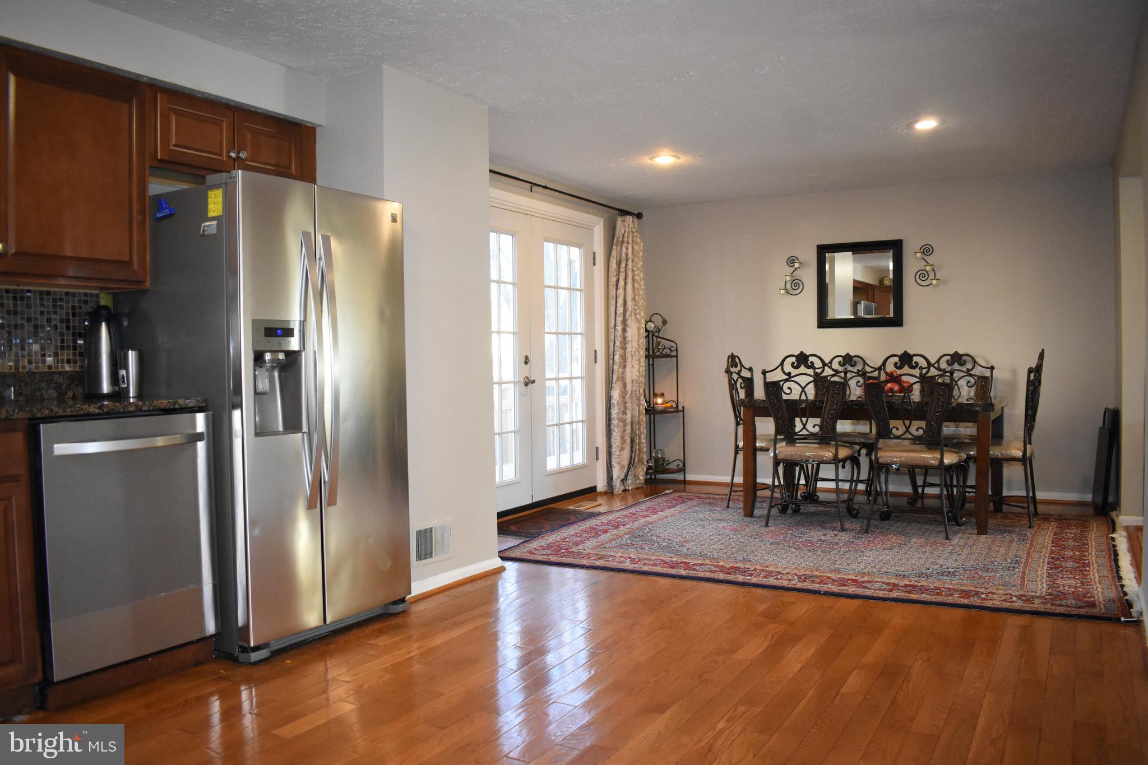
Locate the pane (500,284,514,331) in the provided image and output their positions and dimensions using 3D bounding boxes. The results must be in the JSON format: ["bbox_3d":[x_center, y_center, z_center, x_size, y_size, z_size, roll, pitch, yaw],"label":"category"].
[{"bbox_3d":[-0.456,-0.512,5.883,0.020,0.313,0.171,0,2,31],"label":"pane"}]

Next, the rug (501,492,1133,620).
[{"bbox_3d":[1.460,0.898,5.005,3.100,0.015,2.500,0,2,30],"label":"rug"}]

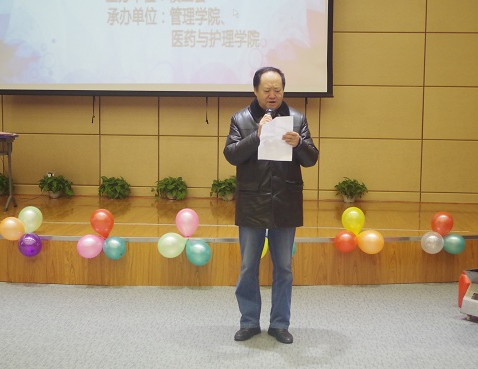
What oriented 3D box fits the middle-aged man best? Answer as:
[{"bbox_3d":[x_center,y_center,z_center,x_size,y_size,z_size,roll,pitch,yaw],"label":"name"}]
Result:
[{"bbox_3d":[0.199,0.129,4.908,0.571,1.692,0.460,1,5,-1],"label":"middle-aged man"}]

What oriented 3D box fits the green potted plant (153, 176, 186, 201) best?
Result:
[{"bbox_3d":[-0.804,0.047,9.424,0.386,0.272,0.367,1,5,4],"label":"green potted plant"}]

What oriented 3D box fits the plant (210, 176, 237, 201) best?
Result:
[{"bbox_3d":[-0.138,0.049,9.414,0.371,0.287,0.353,1,5,4],"label":"plant"}]

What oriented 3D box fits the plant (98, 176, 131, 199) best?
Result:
[{"bbox_3d":[-1.463,0.038,9.451,0.372,0.267,0.353,1,5,4],"label":"plant"}]

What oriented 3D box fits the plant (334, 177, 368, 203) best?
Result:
[{"bbox_3d":[1.316,0.070,9.326,0.373,0.299,0.354,1,5,4],"label":"plant"}]

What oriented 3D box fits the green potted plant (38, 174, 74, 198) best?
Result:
[{"bbox_3d":[-2.156,0.027,9.466,0.405,0.268,0.385,1,5,4],"label":"green potted plant"}]

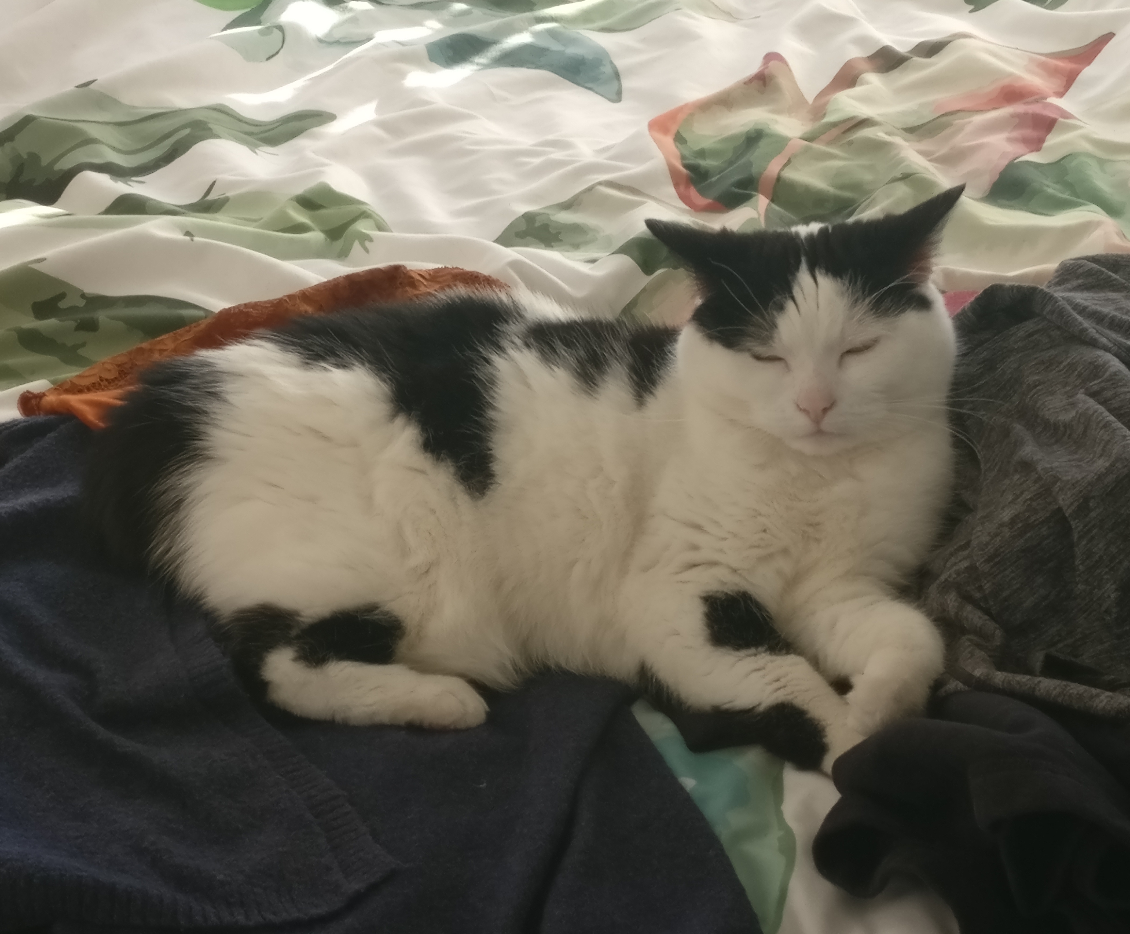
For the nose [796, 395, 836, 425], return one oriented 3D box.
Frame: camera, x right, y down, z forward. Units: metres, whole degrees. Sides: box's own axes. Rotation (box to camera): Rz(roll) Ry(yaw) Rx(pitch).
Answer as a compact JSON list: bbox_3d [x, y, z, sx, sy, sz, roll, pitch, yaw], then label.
[{"bbox_3d":[0.123,-0.028,0.492,0.019,0.013,0.012,-5,14,15],"label":"nose"}]

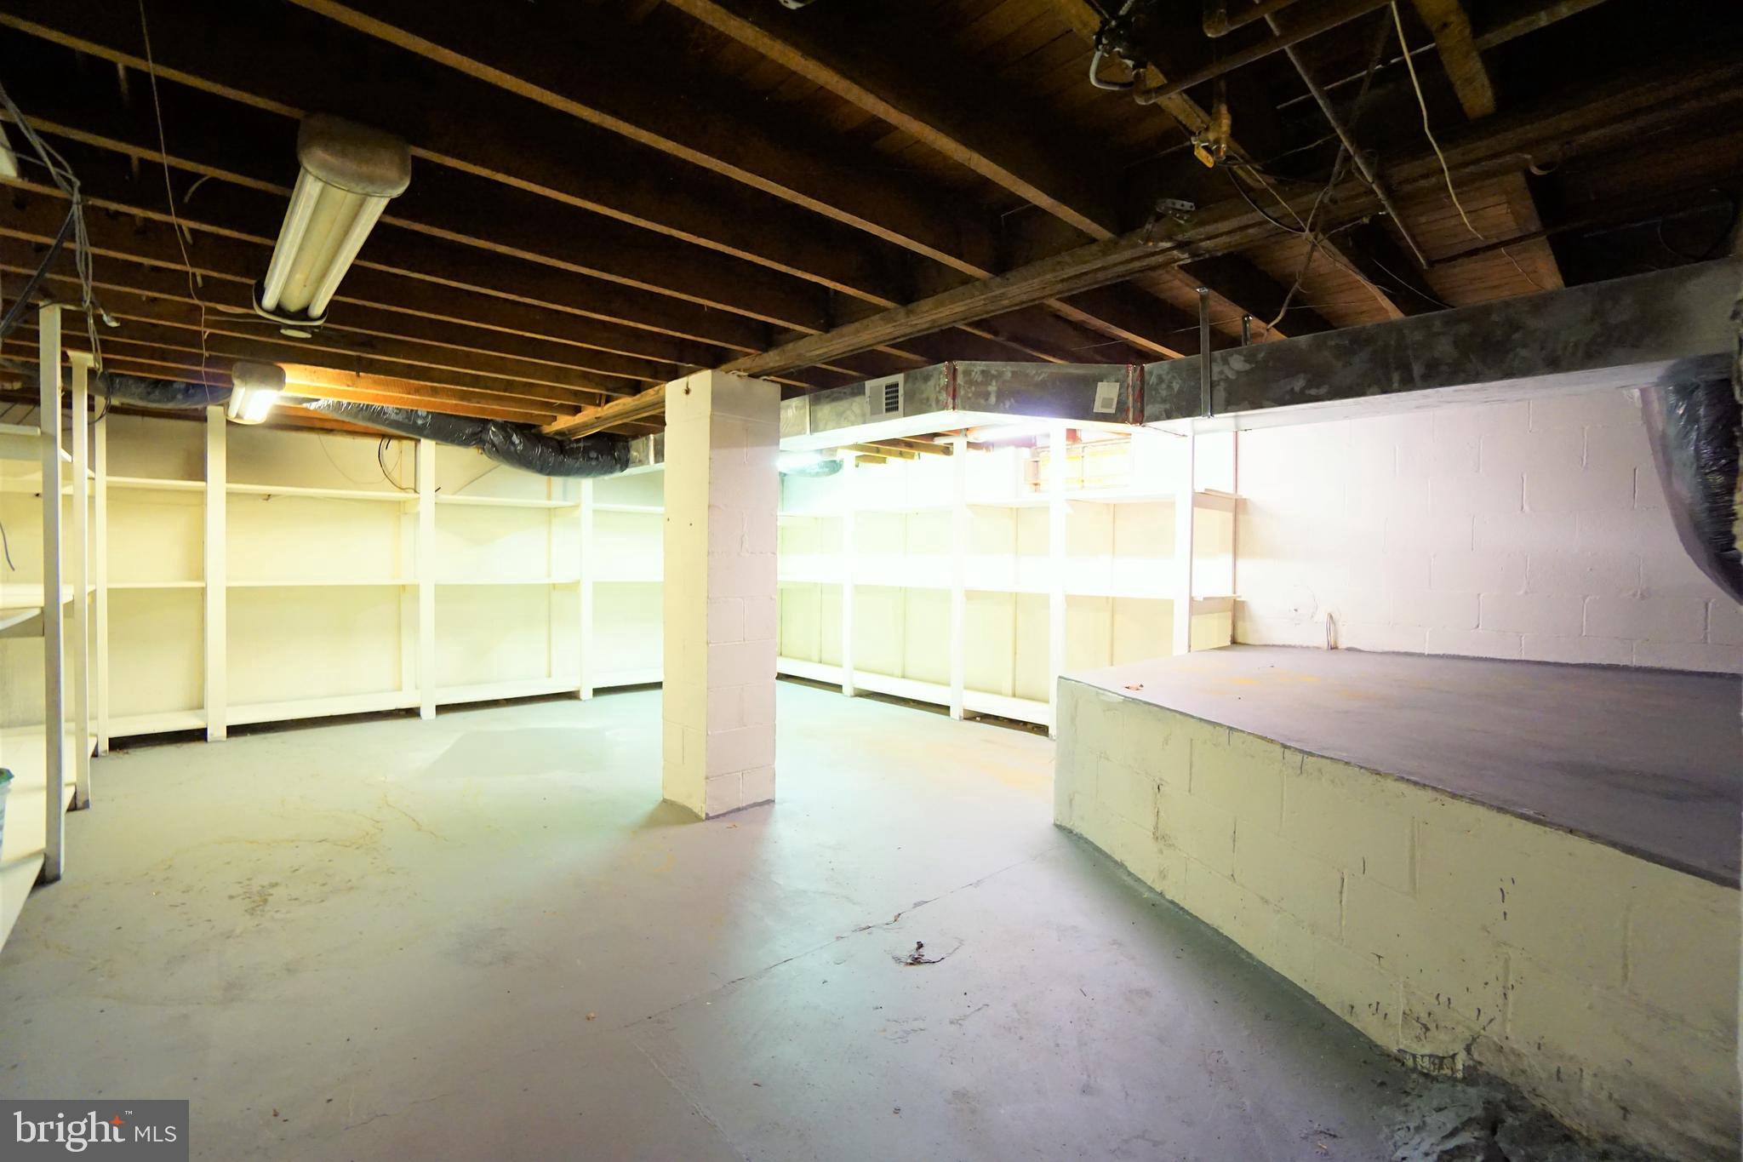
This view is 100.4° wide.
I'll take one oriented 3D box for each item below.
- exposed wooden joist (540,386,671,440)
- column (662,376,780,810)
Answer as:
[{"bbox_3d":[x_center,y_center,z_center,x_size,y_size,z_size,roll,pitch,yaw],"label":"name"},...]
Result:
[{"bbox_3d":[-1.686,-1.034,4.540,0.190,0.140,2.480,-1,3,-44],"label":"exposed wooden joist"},{"bbox_3d":[-0.729,0.065,3.523,0.385,2.014,0.402,-1,3,-44],"label":"column"}]

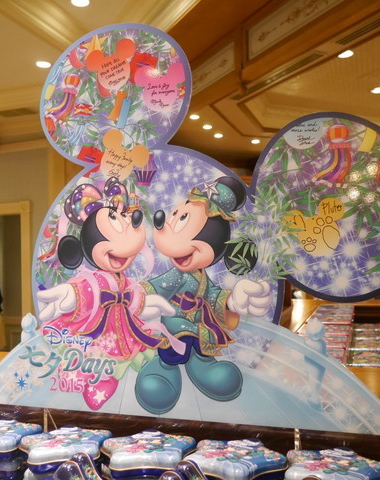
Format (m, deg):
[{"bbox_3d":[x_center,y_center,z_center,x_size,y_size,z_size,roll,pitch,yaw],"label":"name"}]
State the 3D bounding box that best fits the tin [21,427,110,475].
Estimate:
[{"bbox_3d":[-0.240,0.401,1.008,0.176,0.043,0.160,-1,-2,-12],"label":"tin"}]

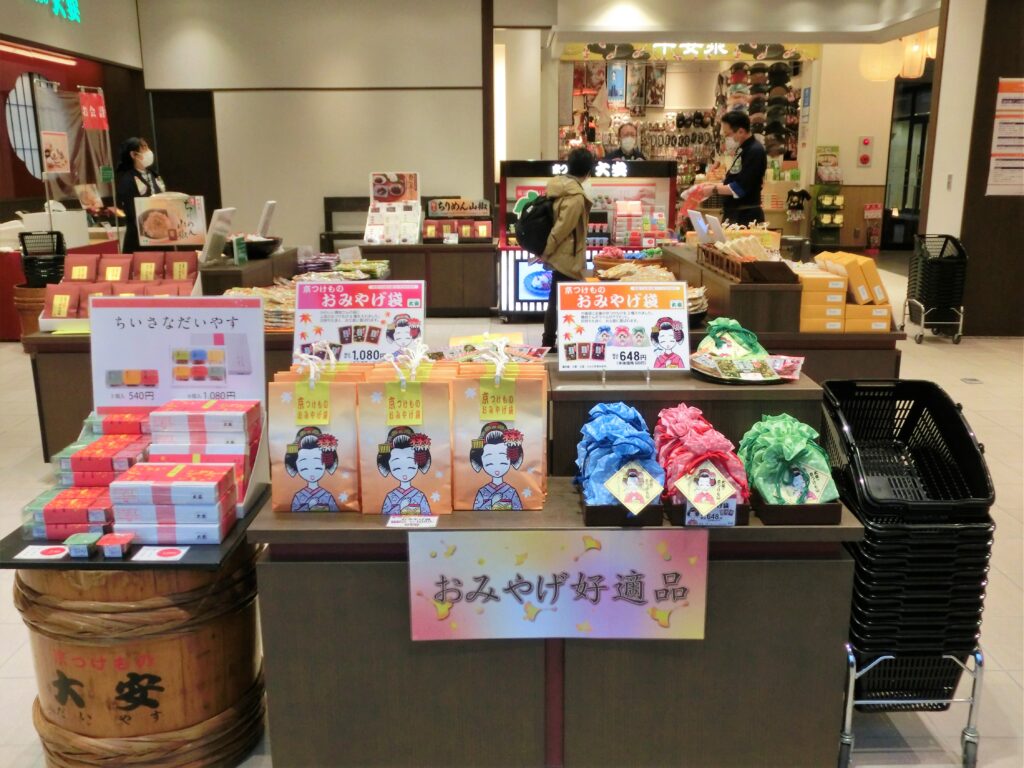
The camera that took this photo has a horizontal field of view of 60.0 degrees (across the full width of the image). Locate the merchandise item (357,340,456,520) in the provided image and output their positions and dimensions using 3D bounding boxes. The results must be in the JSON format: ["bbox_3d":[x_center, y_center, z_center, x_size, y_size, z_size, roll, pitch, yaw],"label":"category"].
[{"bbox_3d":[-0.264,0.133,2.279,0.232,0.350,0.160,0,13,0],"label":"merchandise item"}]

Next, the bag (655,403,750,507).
[{"bbox_3d":[0.371,0.147,1.756,0.145,0.168,0.225,0,14,0],"label":"bag"}]

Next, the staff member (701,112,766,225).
[{"bbox_3d":[1.361,-0.821,5.563,0.420,1.687,0.470,-3,14,-12],"label":"staff member"}]

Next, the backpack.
[{"bbox_3d":[0.196,-1.282,7.218,0.230,0.480,0.310,-6,15,-24],"label":"backpack"}]

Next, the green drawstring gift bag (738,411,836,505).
[{"bbox_3d":[0.532,0.156,1.743,0.150,0.155,0.185,0,14,0],"label":"green drawstring gift bag"}]

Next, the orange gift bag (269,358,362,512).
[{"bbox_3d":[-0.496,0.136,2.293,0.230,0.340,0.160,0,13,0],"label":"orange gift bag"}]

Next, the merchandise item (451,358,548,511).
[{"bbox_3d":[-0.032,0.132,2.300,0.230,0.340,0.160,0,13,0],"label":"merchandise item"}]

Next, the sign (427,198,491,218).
[{"bbox_3d":[-0.491,-1.621,8.199,0.581,0.171,0.030,0,14,0],"label":"sign"}]

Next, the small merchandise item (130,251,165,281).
[{"bbox_3d":[-2.033,-0.646,4.978,0.165,0.200,0.050,0,-17,0],"label":"small merchandise item"}]

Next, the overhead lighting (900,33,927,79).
[{"bbox_3d":[5.379,-4.392,11.874,0.360,0.600,0.360,0,13,0],"label":"overhead lighting"}]

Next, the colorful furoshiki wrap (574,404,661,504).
[{"bbox_3d":[0.206,0.148,1.757,0.147,0.168,0.225,0,14,0],"label":"colorful furoshiki wrap"}]

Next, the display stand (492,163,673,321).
[{"bbox_3d":[0.782,-1.511,9.360,1.780,1.630,0.720,0,13,0],"label":"display stand"}]

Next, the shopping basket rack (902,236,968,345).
[{"bbox_3d":[3.397,-0.763,7.118,0.320,0.822,0.450,2,14,8],"label":"shopping basket rack"}]

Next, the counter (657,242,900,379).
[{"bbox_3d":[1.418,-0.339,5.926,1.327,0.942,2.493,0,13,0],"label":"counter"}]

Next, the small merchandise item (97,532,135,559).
[{"bbox_3d":[-0.854,0.356,1.925,0.064,0.036,0.060,-1,13,-1],"label":"small merchandise item"}]

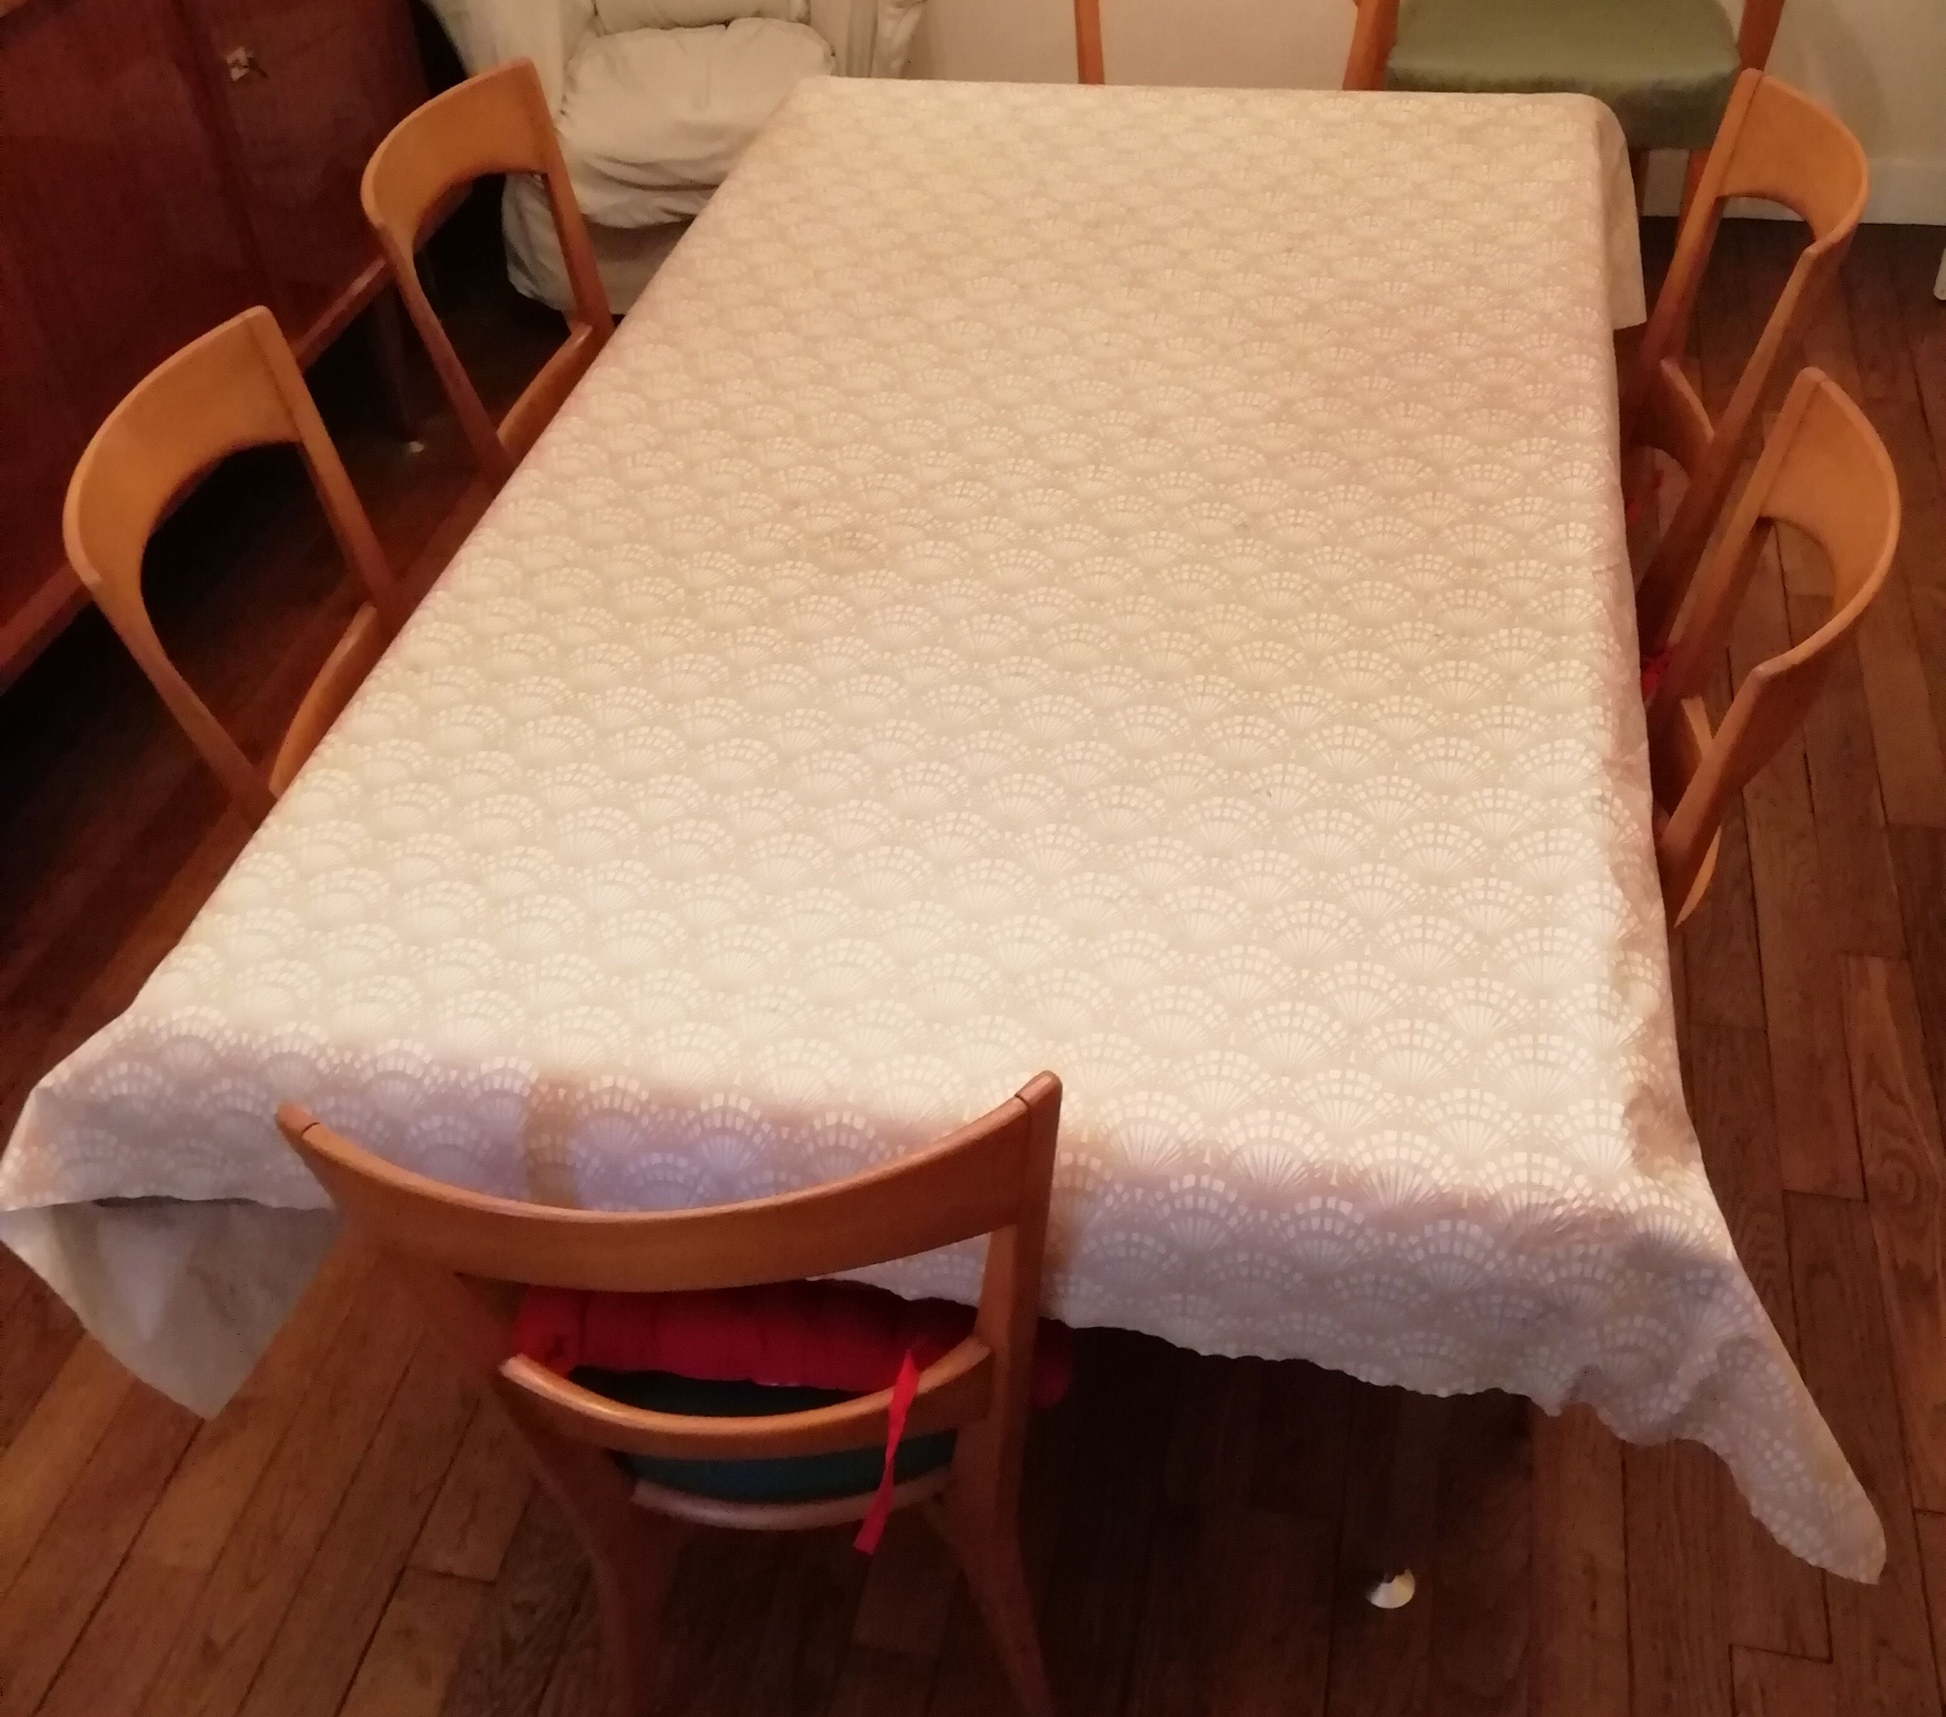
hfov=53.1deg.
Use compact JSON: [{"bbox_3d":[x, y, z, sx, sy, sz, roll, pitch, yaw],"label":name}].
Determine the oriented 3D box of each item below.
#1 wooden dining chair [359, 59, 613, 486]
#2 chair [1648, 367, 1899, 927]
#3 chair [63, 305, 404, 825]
[{"bbox_3d":[-0.349,-0.437,2.289,0.500,0.820,0.435,6,43,11],"label":"wooden dining chair"},{"bbox_3d":[0.445,0.020,1.715,0.500,0.820,0.435,13,45,18],"label":"chair"},{"bbox_3d":[-0.454,-0.053,1.874,0.500,0.820,0.435,-1,42,4],"label":"chair"}]

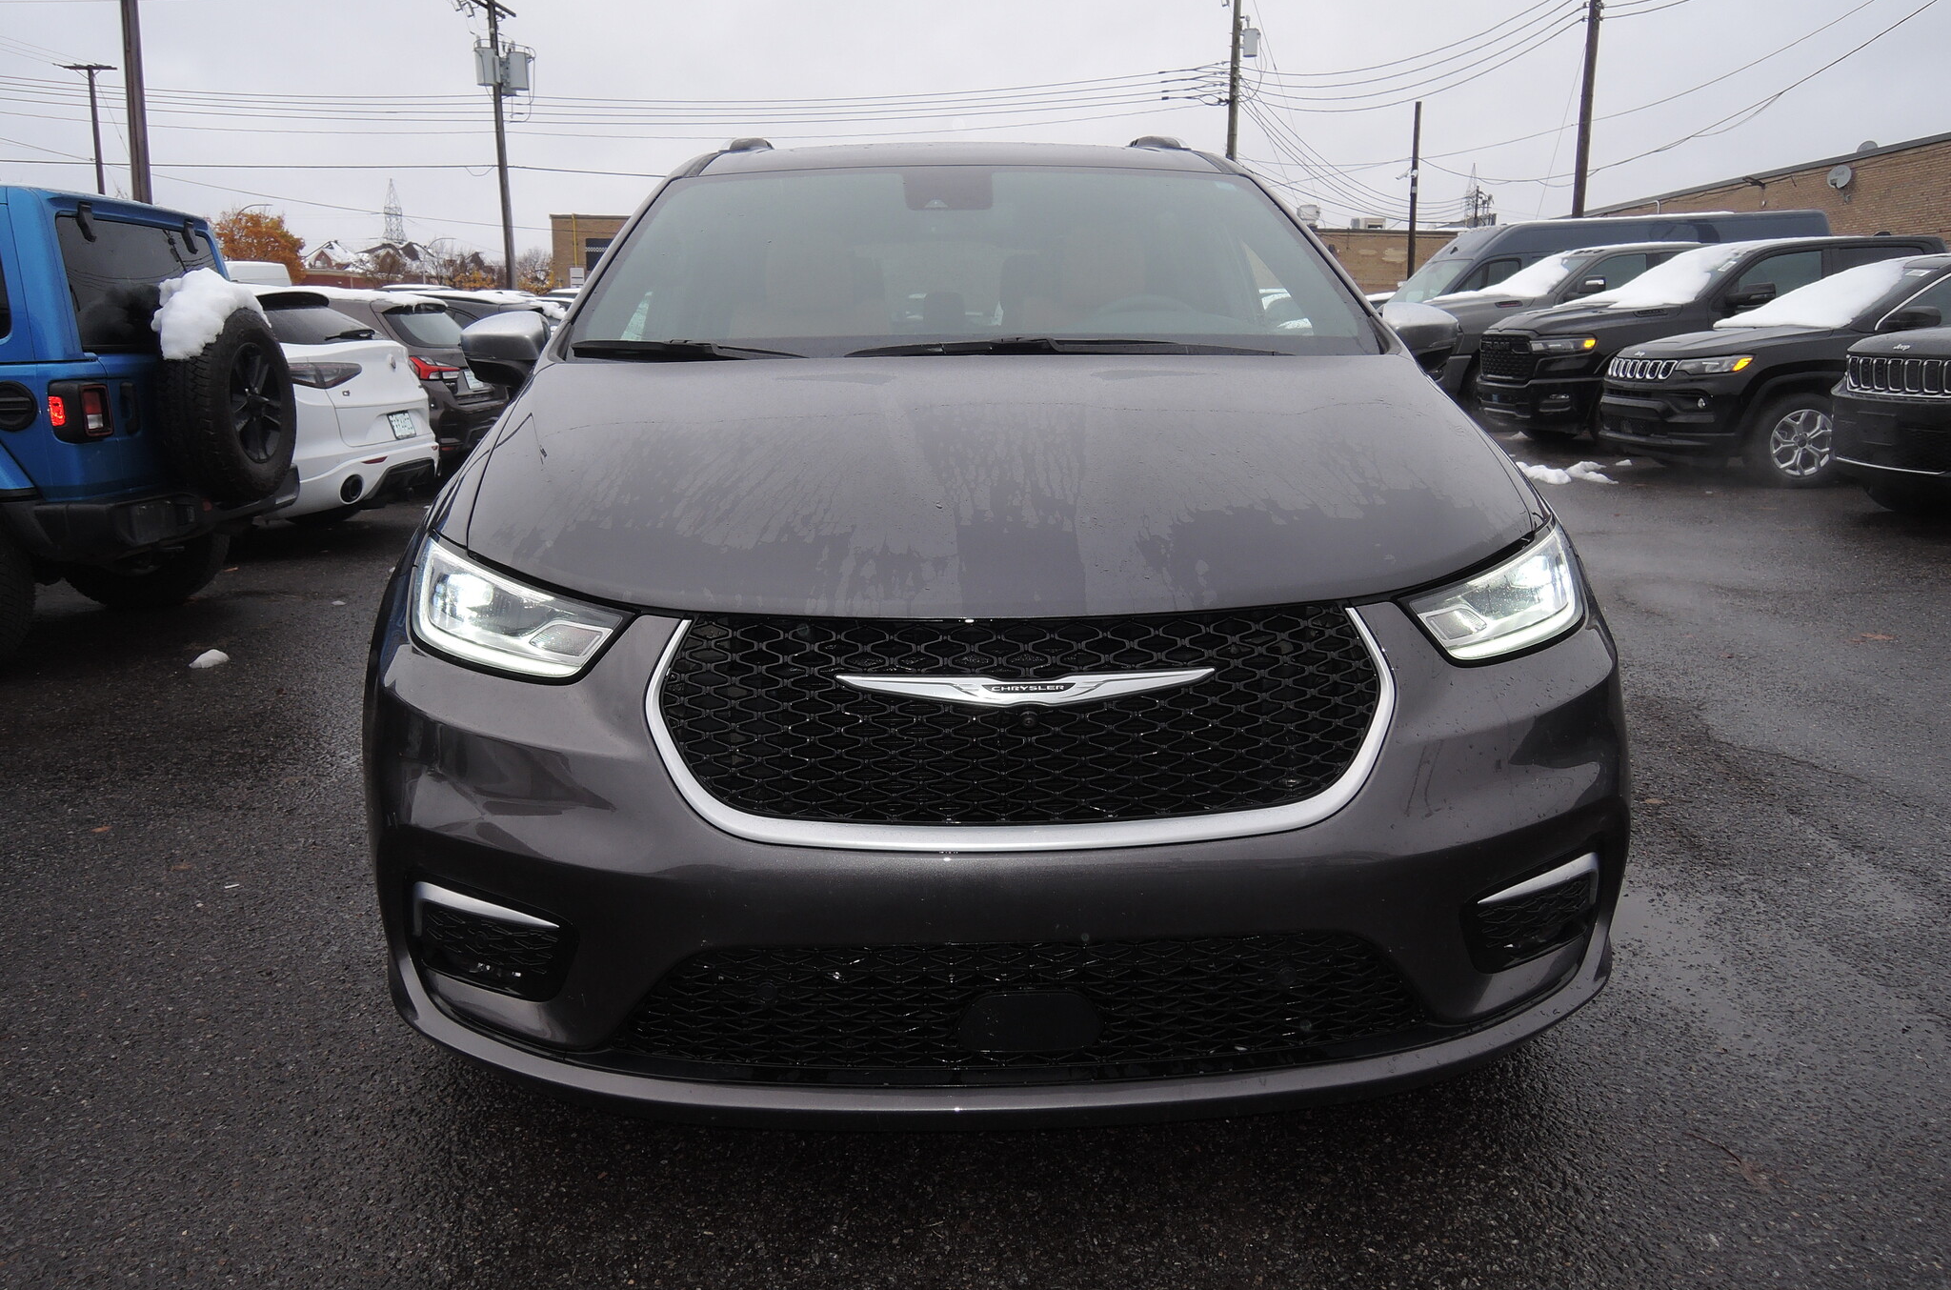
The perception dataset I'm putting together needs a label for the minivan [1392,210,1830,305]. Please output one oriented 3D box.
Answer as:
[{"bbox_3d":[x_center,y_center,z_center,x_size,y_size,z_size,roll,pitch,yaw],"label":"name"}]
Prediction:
[{"bbox_3d":[8.019,-4.380,18.396,5.950,2.600,2.050,-1,13,-2],"label":"minivan"}]

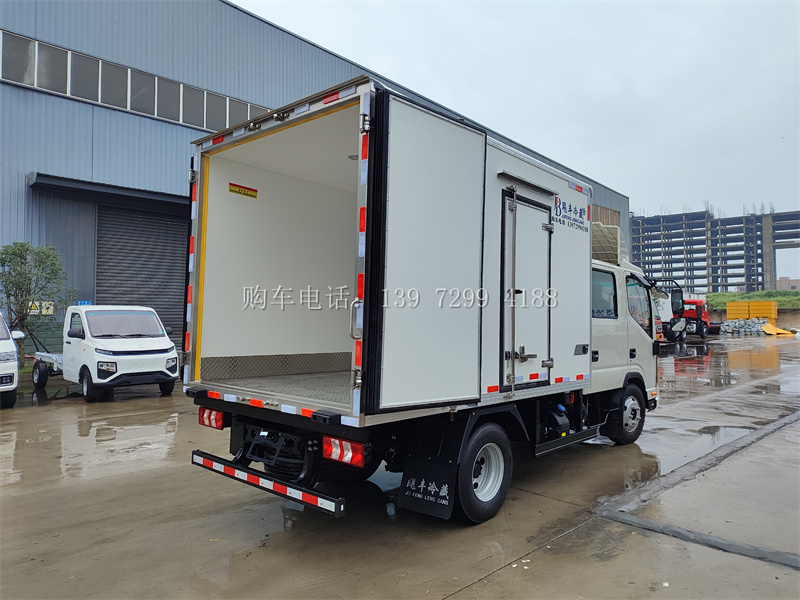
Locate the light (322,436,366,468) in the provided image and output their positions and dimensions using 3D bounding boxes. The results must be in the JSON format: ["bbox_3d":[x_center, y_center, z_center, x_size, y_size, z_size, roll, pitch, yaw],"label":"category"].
[{"bbox_3d":[-0.330,0.944,3.474,0.360,0.137,0.070,0,-2,41],"label":"light"}]

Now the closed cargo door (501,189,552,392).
[{"bbox_3d":[1.060,-0.060,4.675,0.080,1.600,0.830,-1,-3,42],"label":"closed cargo door"}]

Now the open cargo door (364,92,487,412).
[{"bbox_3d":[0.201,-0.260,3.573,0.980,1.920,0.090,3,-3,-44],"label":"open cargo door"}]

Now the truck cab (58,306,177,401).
[{"bbox_3d":[-5.688,1.023,11.462,2.020,1.840,1.680,-2,-3,43],"label":"truck cab"}]

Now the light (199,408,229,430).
[{"bbox_3d":[-1.493,0.953,4.470,0.360,0.135,0.070,0,-2,41],"label":"light"}]

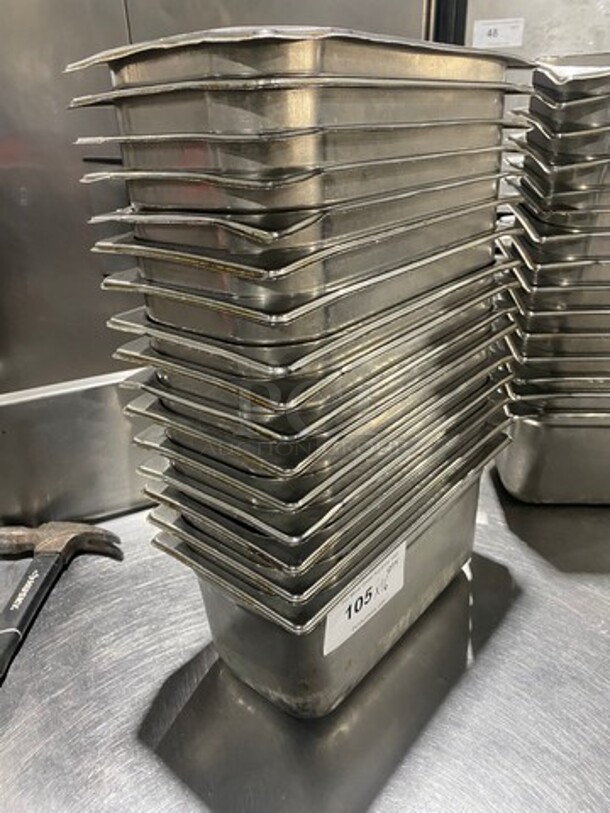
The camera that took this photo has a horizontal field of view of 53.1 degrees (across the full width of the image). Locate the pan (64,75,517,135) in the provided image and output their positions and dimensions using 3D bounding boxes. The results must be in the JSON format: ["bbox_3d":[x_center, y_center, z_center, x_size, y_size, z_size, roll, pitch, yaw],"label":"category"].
[{"bbox_3d":[0.023,-0.162,0.460,0.175,0.130,0.325,17,31,37],"label":"pan"}]

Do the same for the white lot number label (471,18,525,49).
[{"bbox_3d":[0.397,-0.764,1.252,0.102,0.051,0.002,-3,25,0],"label":"white lot number label"}]

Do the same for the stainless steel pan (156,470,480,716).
[{"bbox_3d":[0.045,0.140,0.592,0.168,0.148,0.320,17,32,37],"label":"stainless steel pan"}]

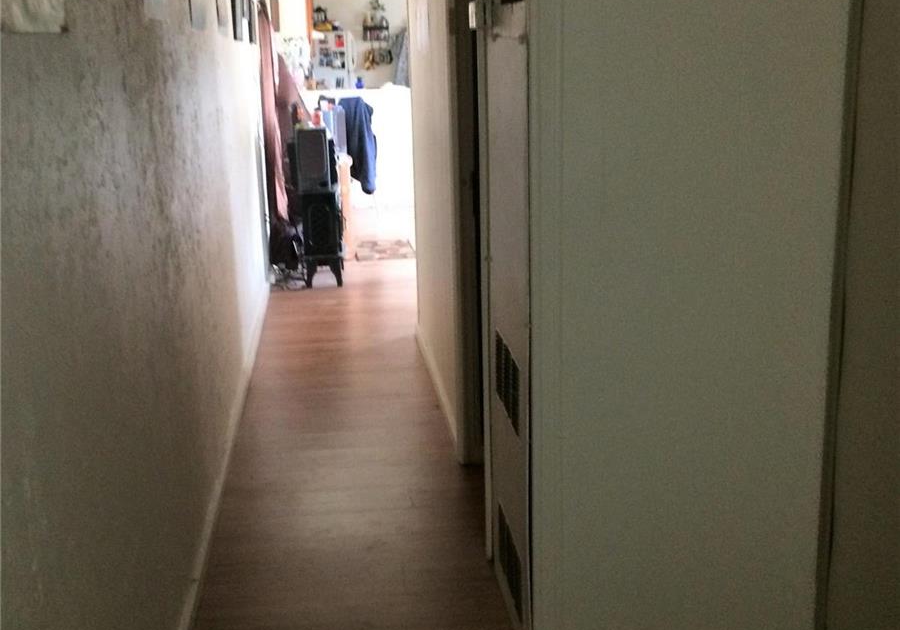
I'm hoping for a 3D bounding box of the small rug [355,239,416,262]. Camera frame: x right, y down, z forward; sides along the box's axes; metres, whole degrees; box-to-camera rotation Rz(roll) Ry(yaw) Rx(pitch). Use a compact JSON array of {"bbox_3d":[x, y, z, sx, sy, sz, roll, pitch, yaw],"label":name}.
[{"bbox_3d":[-0.512,-0.522,7.992,0.460,0.012,0.767,-3,15,-6],"label":"small rug"}]

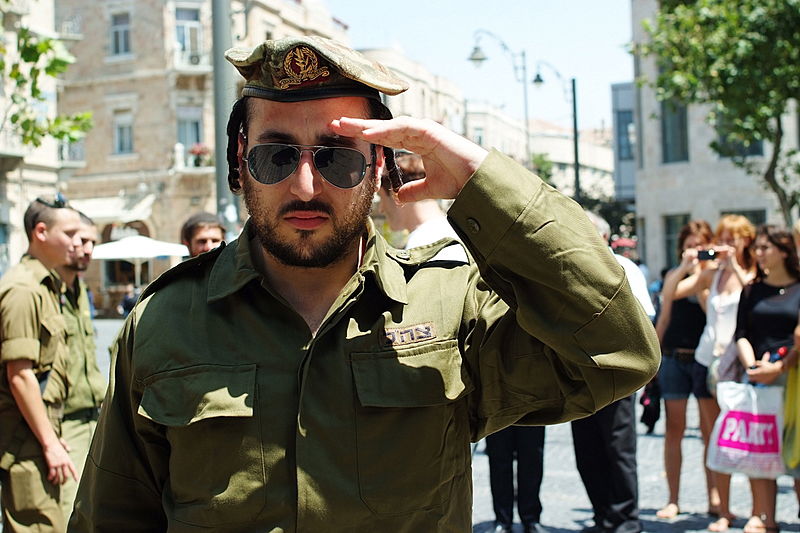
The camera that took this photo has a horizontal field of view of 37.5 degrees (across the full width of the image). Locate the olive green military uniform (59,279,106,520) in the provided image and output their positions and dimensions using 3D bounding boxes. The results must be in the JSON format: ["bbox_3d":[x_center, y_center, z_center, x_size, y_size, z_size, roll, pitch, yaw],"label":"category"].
[{"bbox_3d":[-1.256,0.747,4.500,0.300,1.420,0.500,-2,0,26],"label":"olive green military uniform"}]

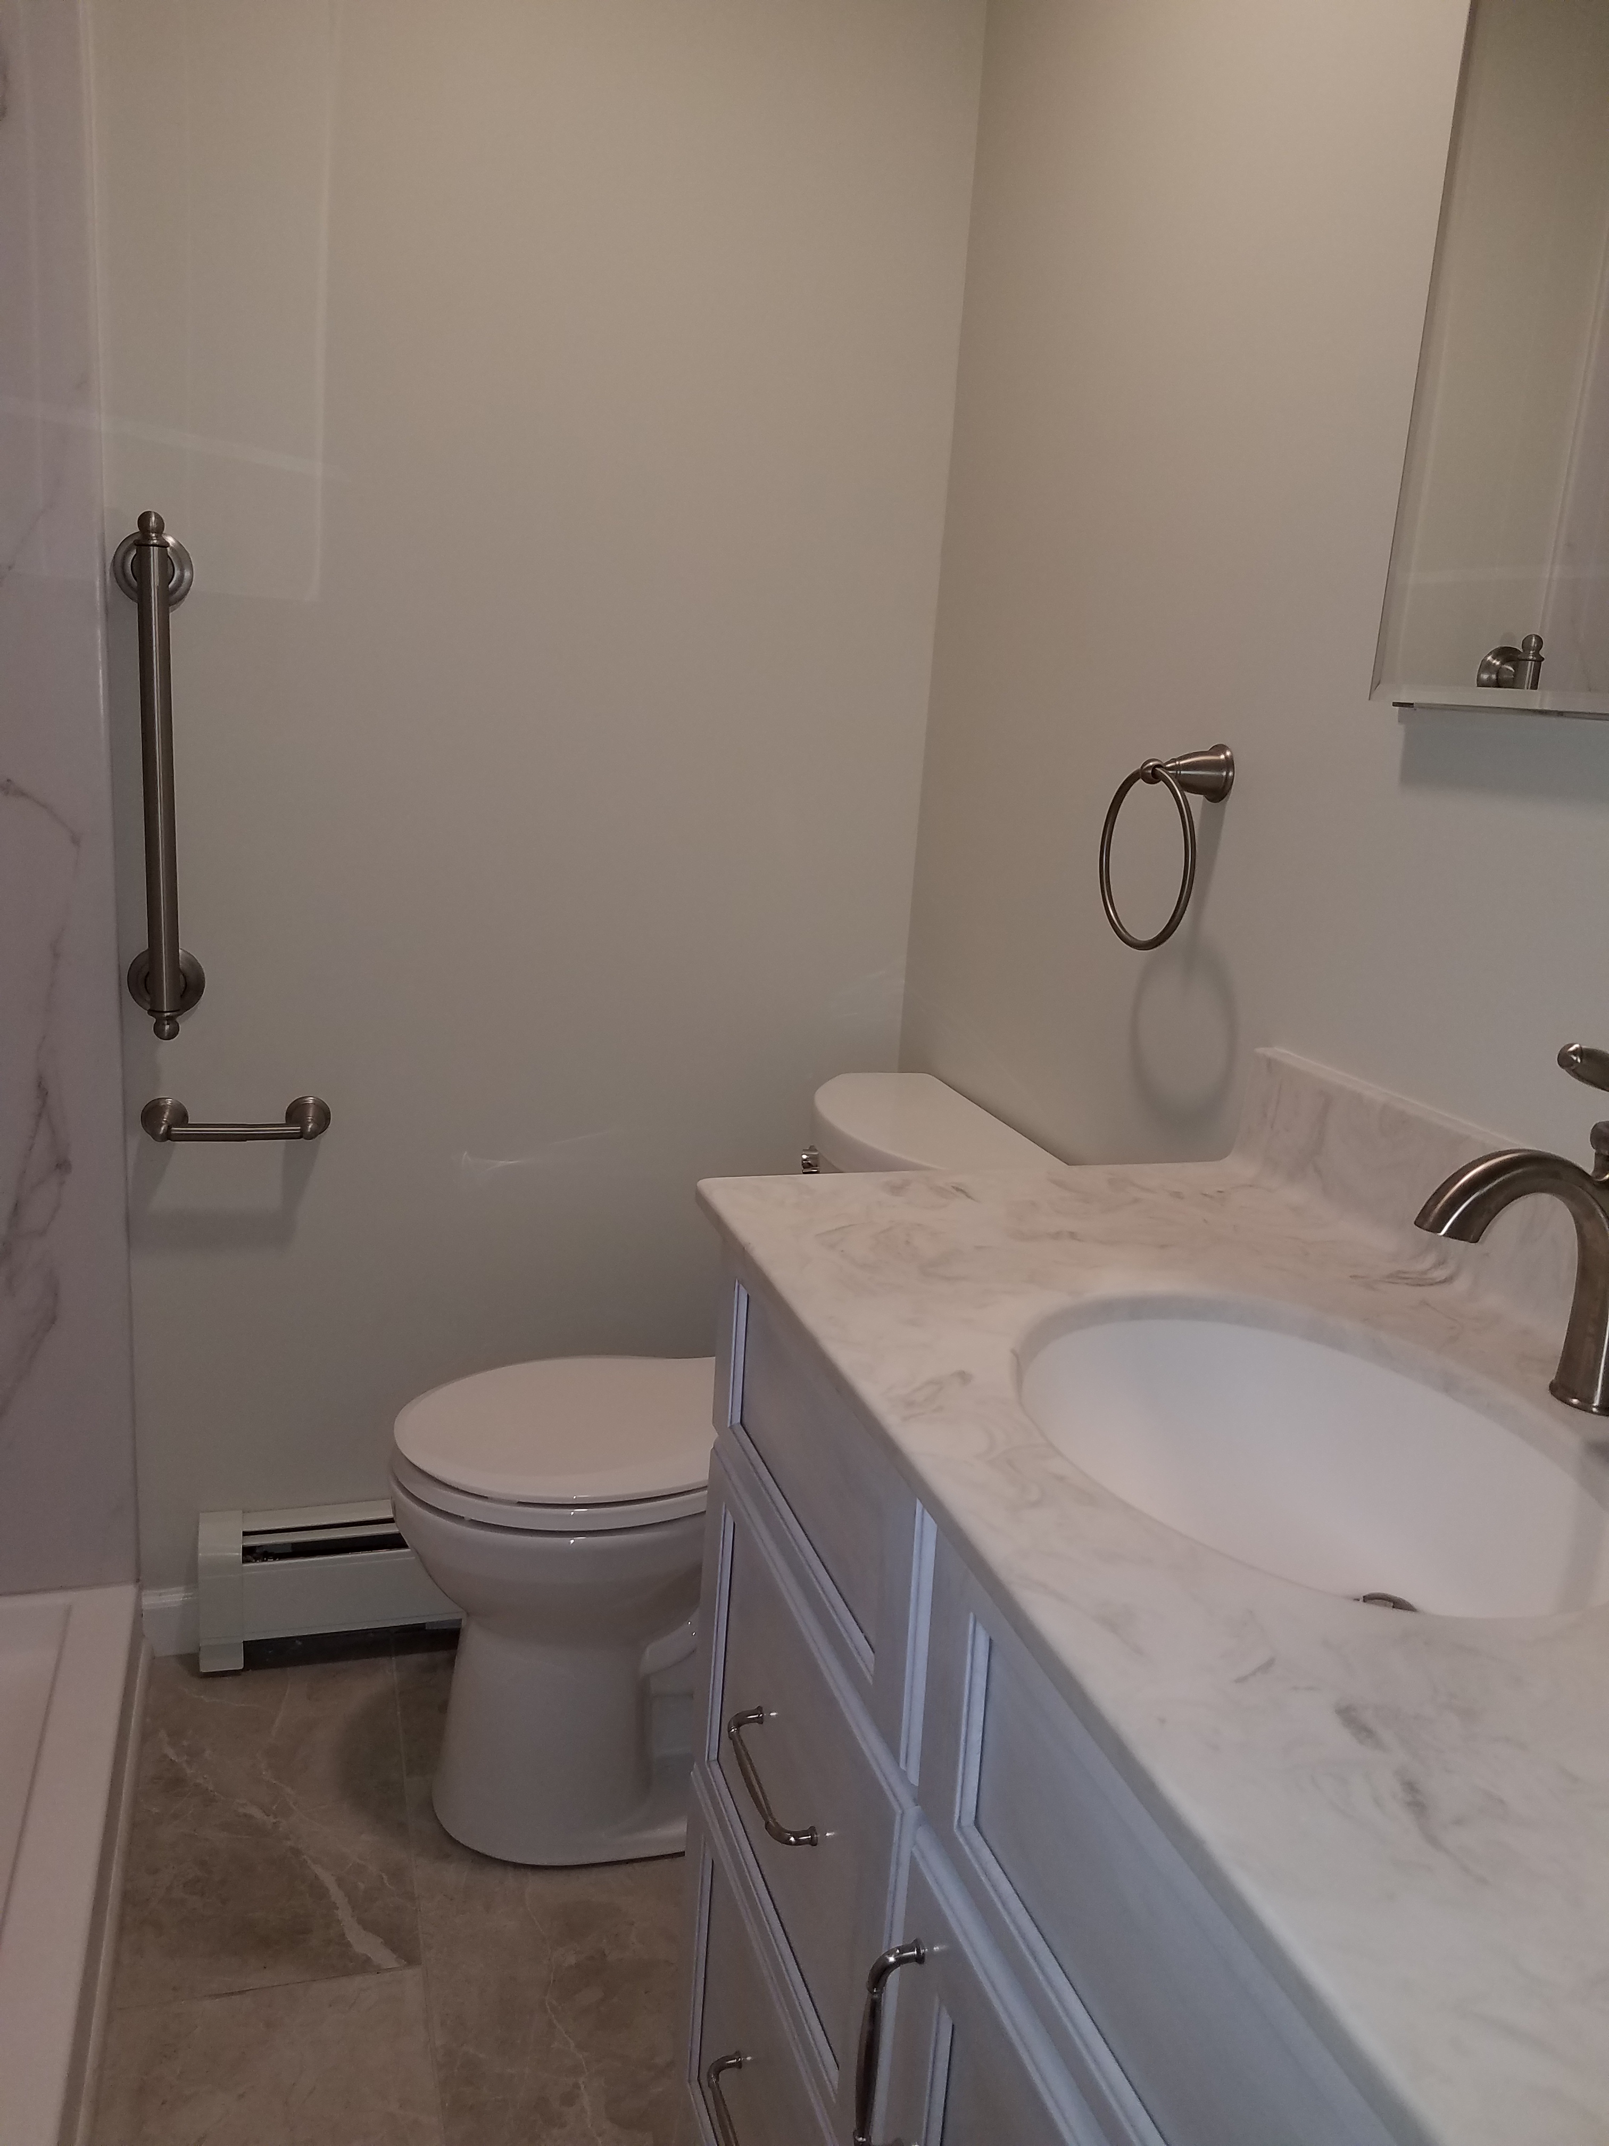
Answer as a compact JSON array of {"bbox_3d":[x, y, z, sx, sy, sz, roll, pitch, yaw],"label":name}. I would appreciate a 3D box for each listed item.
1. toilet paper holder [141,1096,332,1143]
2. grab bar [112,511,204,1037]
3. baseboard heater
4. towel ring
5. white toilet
[{"bbox_3d":[-0.669,0.061,1.902,0.213,0.053,0.073,0,14,-18],"label":"toilet paper holder"},{"bbox_3d":[-0.717,-0.320,1.786,0.081,0.571,0.076,0,14,-18],"label":"grab bar"},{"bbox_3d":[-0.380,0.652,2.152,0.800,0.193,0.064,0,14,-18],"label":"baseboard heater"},{"bbox_3d":[0.329,-0.200,1.429,0.084,0.181,0.166,0,14,-18],"label":"towel ring"},{"bbox_3d":[-0.123,0.440,1.837,0.685,0.784,0.440,0,14,-18],"label":"white toilet"}]

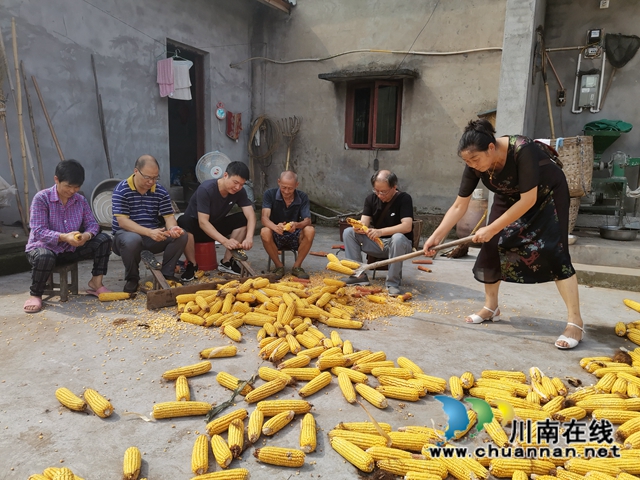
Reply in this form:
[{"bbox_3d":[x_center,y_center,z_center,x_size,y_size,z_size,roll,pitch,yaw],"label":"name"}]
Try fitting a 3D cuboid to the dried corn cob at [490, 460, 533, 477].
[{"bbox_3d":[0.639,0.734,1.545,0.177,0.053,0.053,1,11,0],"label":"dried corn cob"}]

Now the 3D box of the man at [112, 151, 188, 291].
[{"bbox_3d":[-1.315,-0.165,3.682,0.570,0.962,0.770,-8,14,-43],"label":"man"}]

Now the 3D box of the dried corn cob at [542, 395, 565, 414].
[{"bbox_3d":[0.952,0.682,1.966,0.185,0.050,0.050,-8,15,-43],"label":"dried corn cob"}]

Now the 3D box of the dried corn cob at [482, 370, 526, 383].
[{"bbox_3d":[0.863,0.647,2.263,0.208,0.059,0.059,2,10,4],"label":"dried corn cob"}]

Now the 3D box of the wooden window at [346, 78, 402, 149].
[{"bbox_3d":[0.745,-1.741,6.702,0.811,0.930,0.100,5,11,21],"label":"wooden window"}]

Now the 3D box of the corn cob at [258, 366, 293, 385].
[{"bbox_3d":[-0.199,0.607,2.147,0.163,0.054,0.054,6,12,25],"label":"corn cob"}]

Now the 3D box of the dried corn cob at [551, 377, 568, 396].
[{"bbox_3d":[1.050,0.644,2.109,0.045,0.045,0.140,4,11,13],"label":"dried corn cob"}]

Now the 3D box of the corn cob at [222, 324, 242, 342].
[{"bbox_3d":[-0.508,0.539,2.751,0.051,0.051,0.202,-6,12,-39],"label":"corn cob"}]

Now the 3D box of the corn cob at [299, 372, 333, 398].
[{"bbox_3d":[-0.013,0.639,2.121,0.055,0.055,0.218,9,13,34],"label":"corn cob"}]

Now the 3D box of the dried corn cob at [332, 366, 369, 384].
[{"bbox_3d":[0.139,0.635,2.254,0.190,0.049,0.049,7,11,33],"label":"dried corn cob"}]

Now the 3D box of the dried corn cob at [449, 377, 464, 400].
[{"bbox_3d":[0.613,0.662,2.150,0.050,0.050,0.192,3,9,9],"label":"dried corn cob"}]

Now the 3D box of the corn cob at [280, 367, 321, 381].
[{"bbox_3d":[-0.090,0.625,2.245,0.193,0.060,0.060,2,10,1],"label":"corn cob"}]

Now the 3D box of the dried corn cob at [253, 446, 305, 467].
[{"bbox_3d":[-0.133,0.712,1.589,0.172,0.054,0.054,3,11,7],"label":"dried corn cob"}]

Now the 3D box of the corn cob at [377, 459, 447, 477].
[{"bbox_3d":[0.298,0.740,1.563,0.228,0.047,0.047,3,9,9],"label":"corn cob"}]

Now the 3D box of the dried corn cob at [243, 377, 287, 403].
[{"bbox_3d":[-0.227,0.649,2.091,0.046,0.046,0.249,9,12,39],"label":"dried corn cob"}]

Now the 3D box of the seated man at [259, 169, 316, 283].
[{"bbox_3d":[-0.293,-0.175,4.488,0.510,0.930,0.660,1,9,-5],"label":"seated man"}]

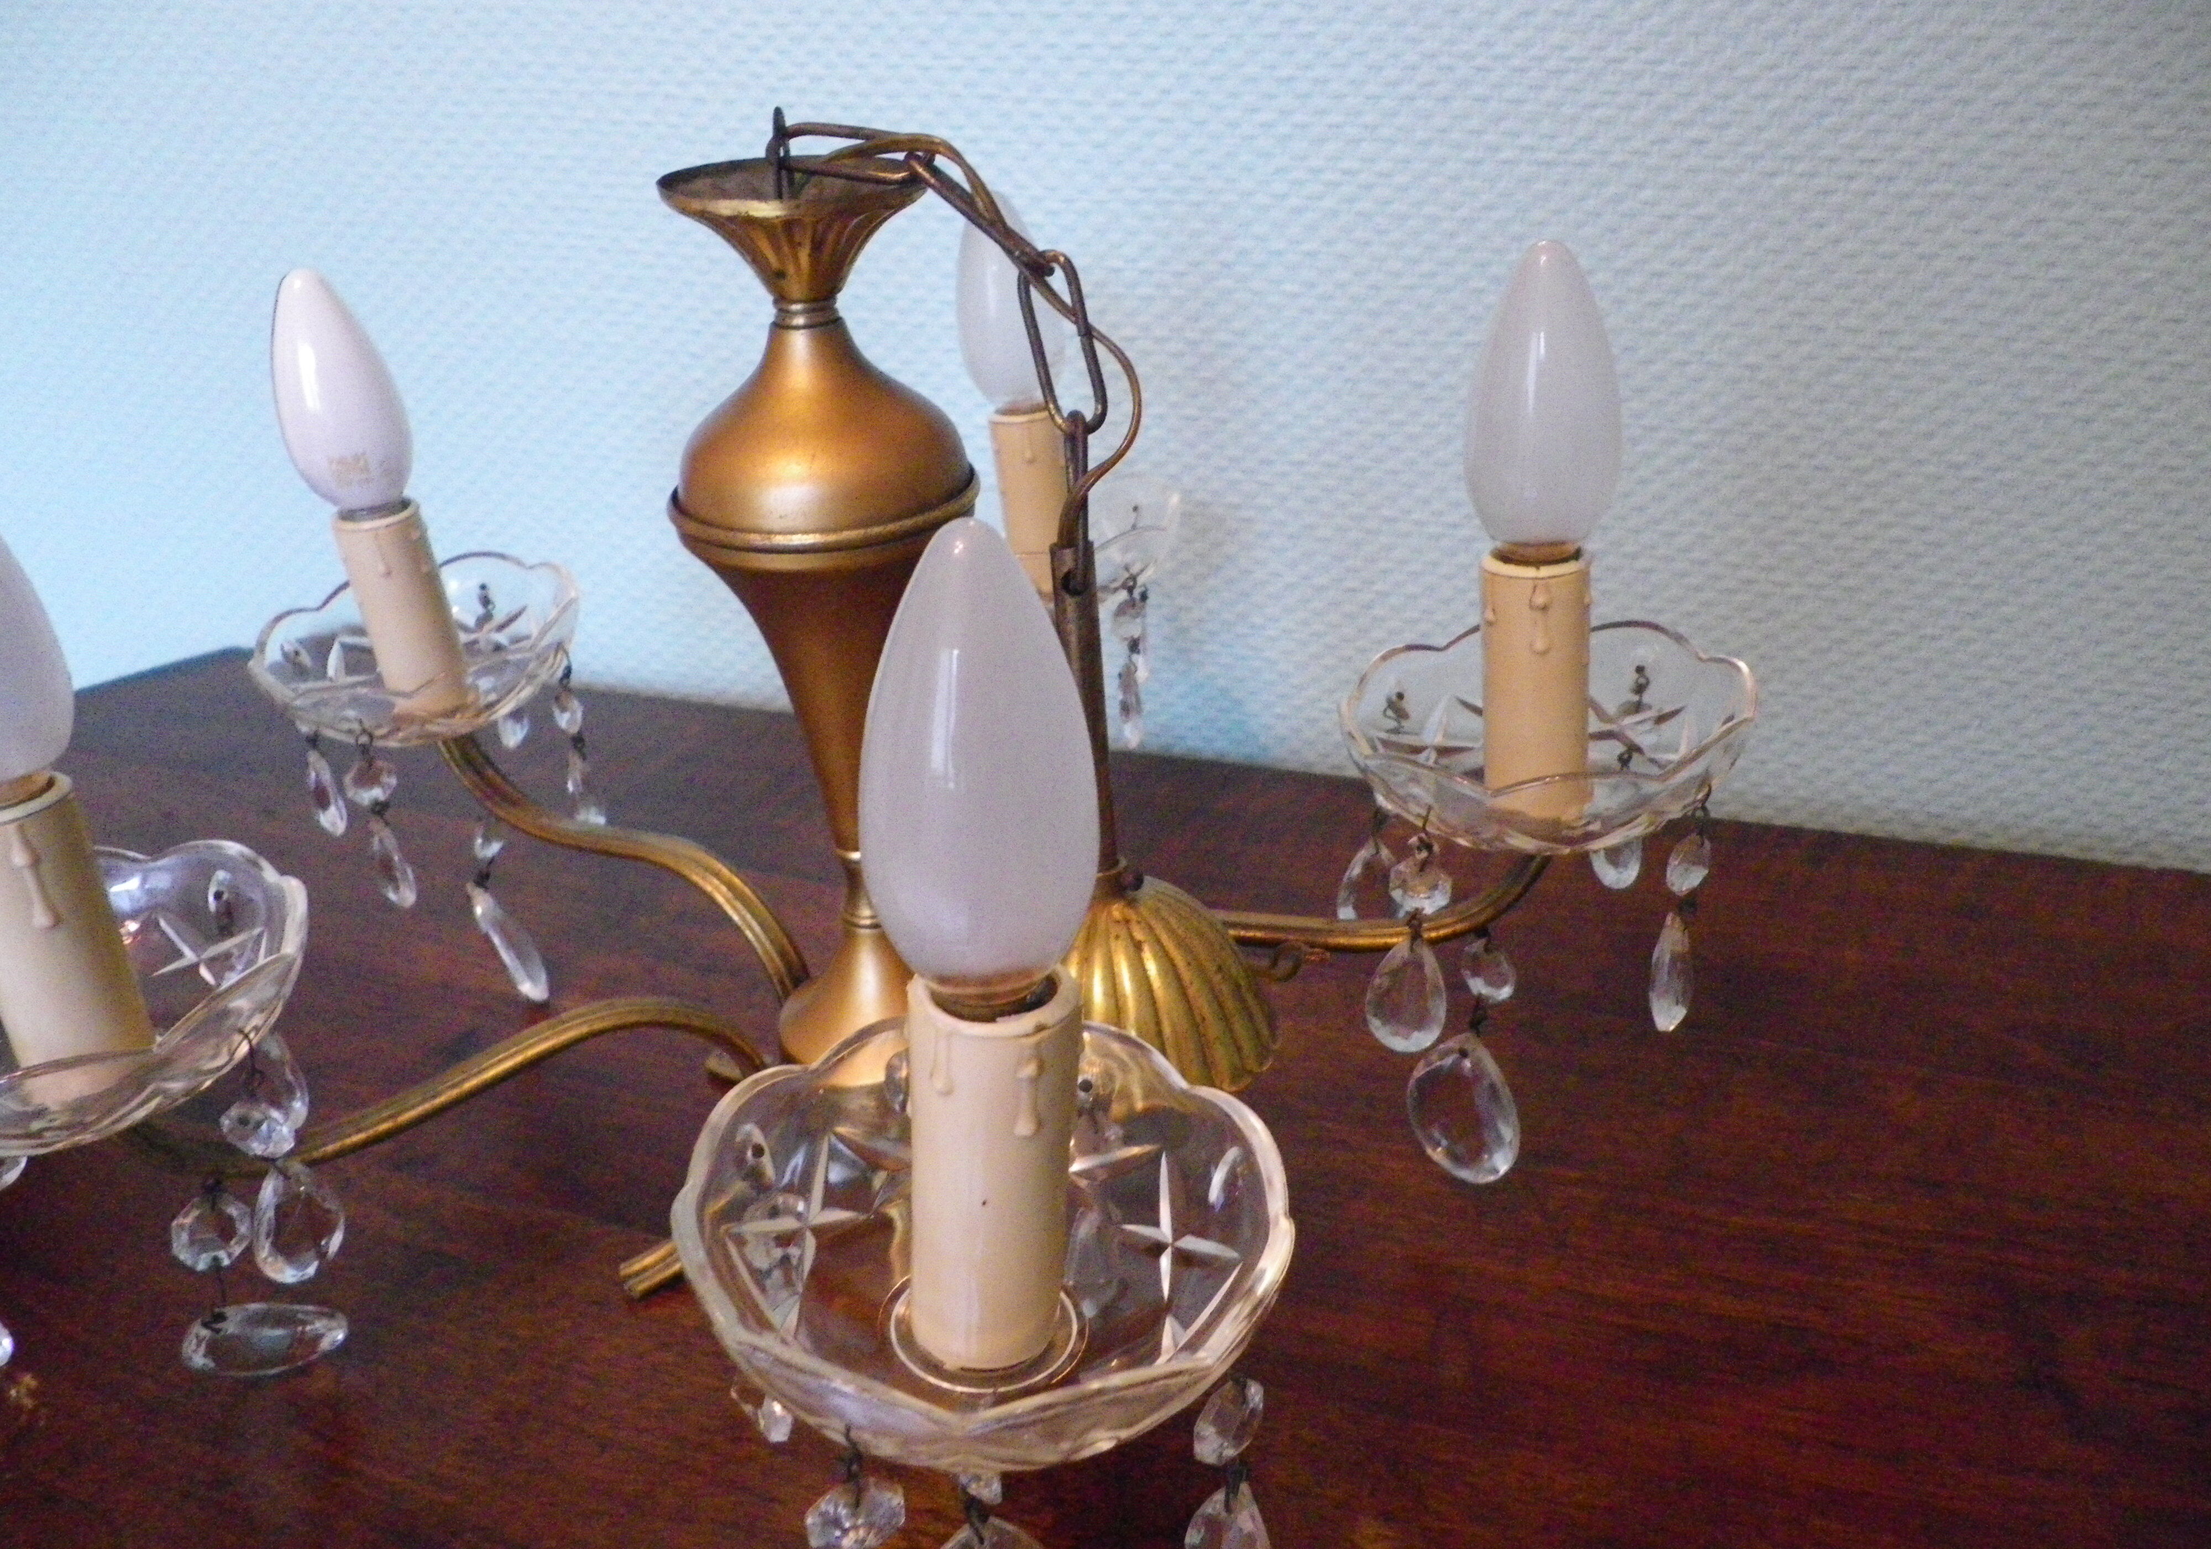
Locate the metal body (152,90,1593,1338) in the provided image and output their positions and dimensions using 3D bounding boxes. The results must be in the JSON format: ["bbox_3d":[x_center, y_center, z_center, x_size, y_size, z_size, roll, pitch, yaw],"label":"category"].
[{"bbox_3d":[-0.054,-0.025,0.444,0.350,0.262,0.370,-1,25,0],"label":"metal body"}]

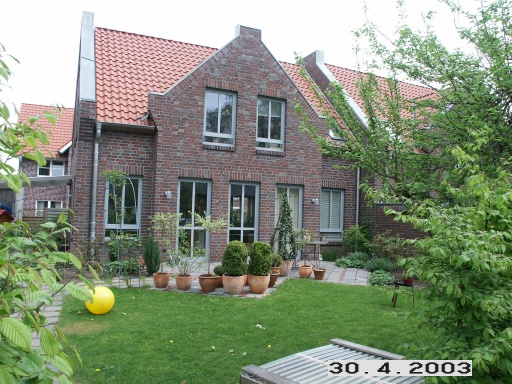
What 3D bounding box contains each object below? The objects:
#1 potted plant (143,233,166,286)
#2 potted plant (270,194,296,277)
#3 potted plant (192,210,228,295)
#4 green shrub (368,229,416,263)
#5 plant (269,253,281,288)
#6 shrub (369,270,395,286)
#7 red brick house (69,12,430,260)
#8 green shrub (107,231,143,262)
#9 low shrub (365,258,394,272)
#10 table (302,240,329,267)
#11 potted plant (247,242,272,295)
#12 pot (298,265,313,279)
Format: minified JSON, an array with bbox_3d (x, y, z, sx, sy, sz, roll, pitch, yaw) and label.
[{"bbox_3d":[-1.959,1.296,7.992,0.463,1.026,0.450,2,-2,-14],"label":"potted plant"},{"bbox_3d":[0.672,1.008,9.727,0.600,1.900,0.580,2,-3,0],"label":"potted plant"},{"bbox_3d":[-0.866,1.106,7.715,0.727,1.450,0.660,2,-2,-6],"label":"potted plant"},{"bbox_3d":[3.802,1.621,11.620,1.319,1.022,1.000,1,-2,18],"label":"green shrub"},{"bbox_3d":[0.348,1.537,8.221,0.310,0.680,0.300,2,-3,0],"label":"plant"},{"bbox_3d":[2.707,1.839,8.898,0.537,0.302,0.500,1,-2,17],"label":"shrub"},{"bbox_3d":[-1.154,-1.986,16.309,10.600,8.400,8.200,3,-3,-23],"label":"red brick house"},{"bbox_3d":[-3.250,1.433,10.383,0.850,0.800,0.650,3,-3,-23],"label":"green shrub"},{"bbox_3d":[3.285,1.919,11.005,0.800,0.360,0.650,3,-3,-23],"label":"low shrub"},{"bbox_3d":[1.516,1.685,11.114,0.819,0.711,0.720,1,-2,8],"label":"table"},{"bbox_3d":[0.065,1.399,7.683,0.455,0.921,0.455,2,-2,0],"label":"potted plant"},{"bbox_3d":[1.137,1.819,9.510,0.317,0.293,0.317,2,-2,7],"label":"pot"}]

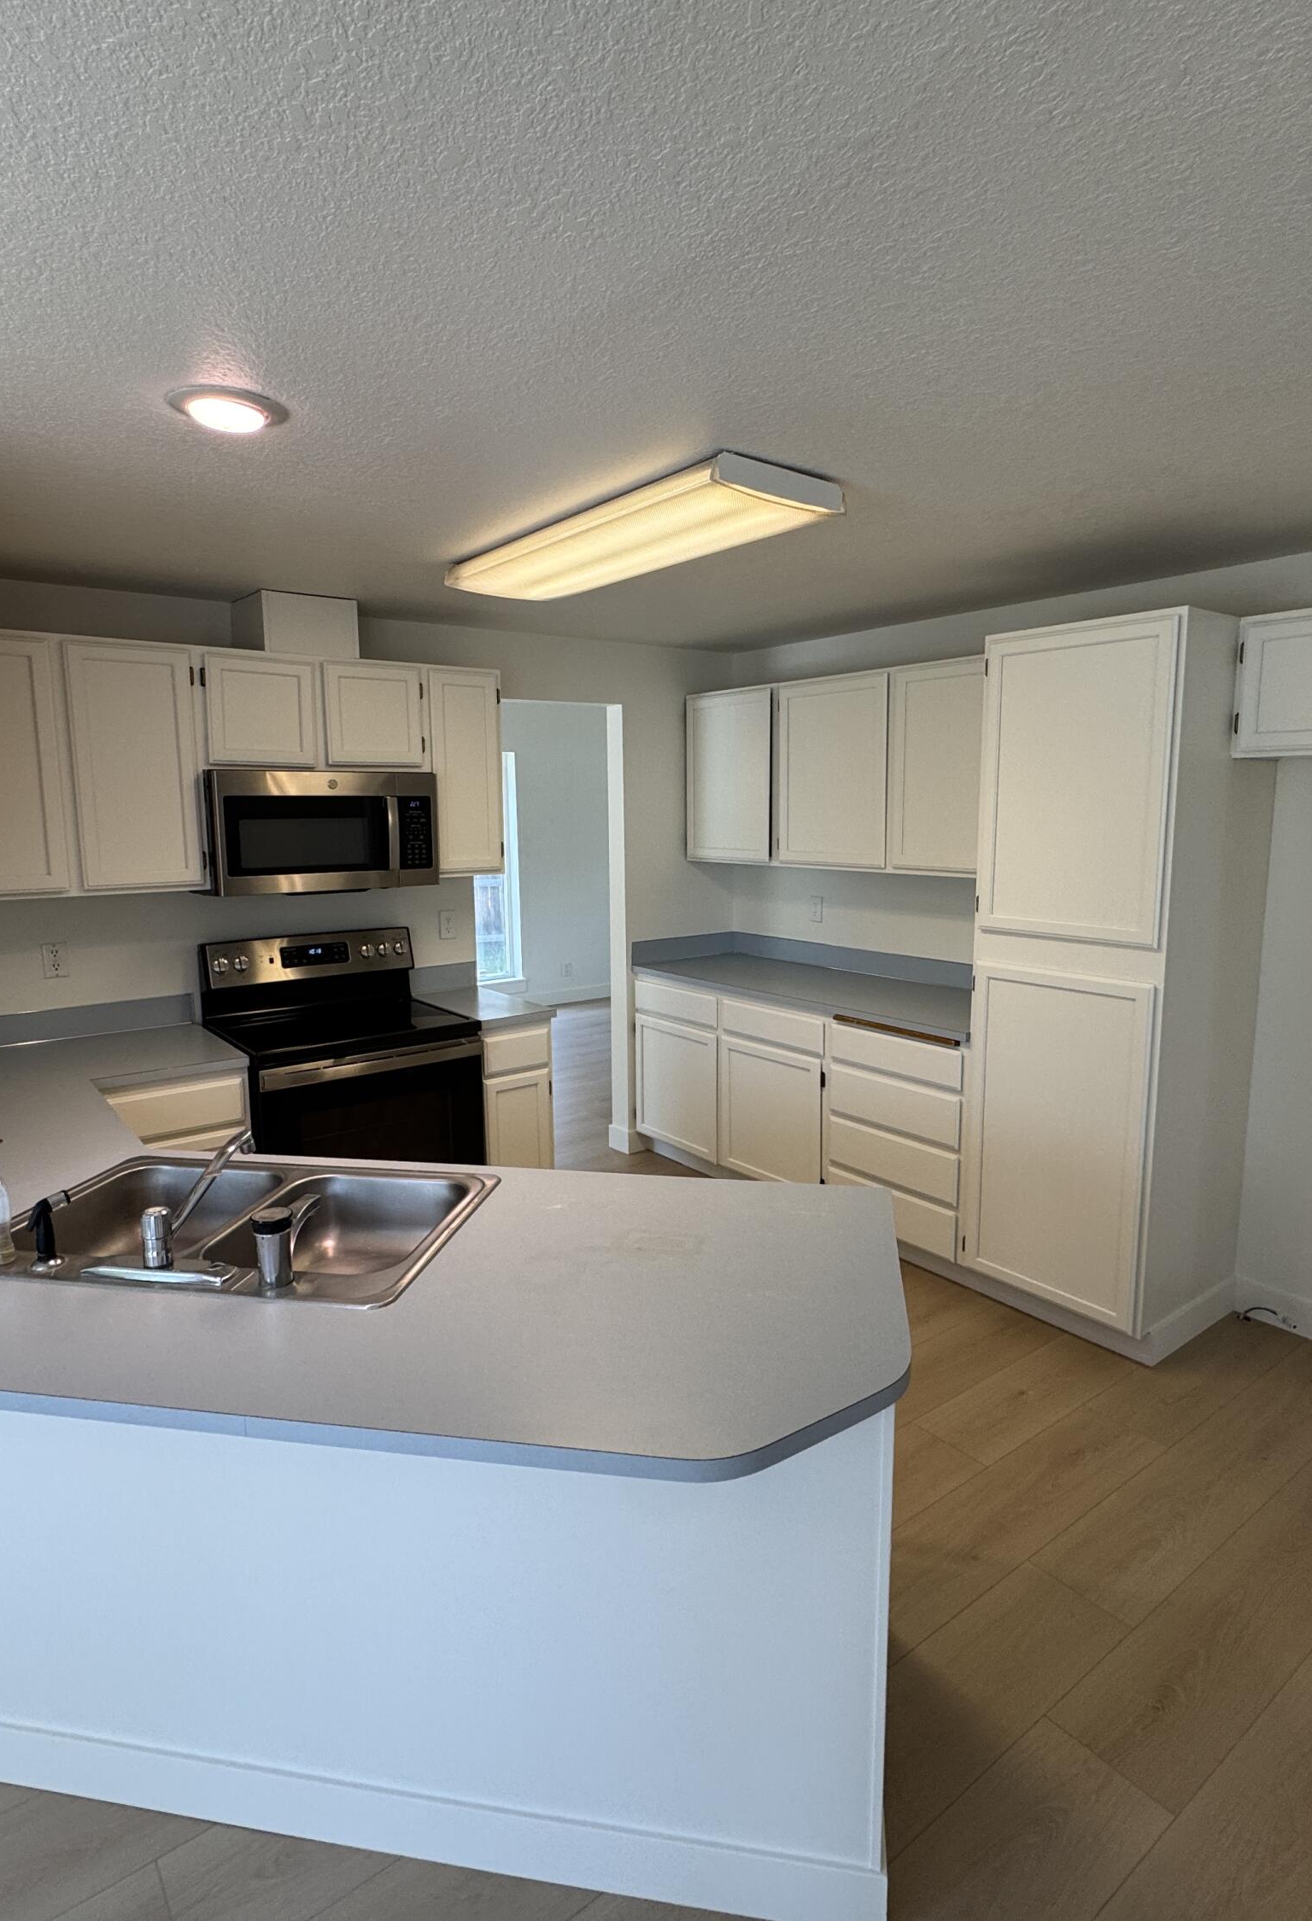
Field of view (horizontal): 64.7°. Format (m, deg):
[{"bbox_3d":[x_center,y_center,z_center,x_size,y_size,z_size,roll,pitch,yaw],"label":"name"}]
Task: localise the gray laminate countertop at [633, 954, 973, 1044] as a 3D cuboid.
[{"bbox_3d":[0.705,0.126,4.298,0.628,0.040,1.859,-7,11,-37],"label":"gray laminate countertop"}]

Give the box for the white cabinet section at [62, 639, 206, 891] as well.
[{"bbox_3d":[-1.670,-0.603,3.295,0.380,0.737,0.300,-7,11,-37],"label":"white cabinet section"}]

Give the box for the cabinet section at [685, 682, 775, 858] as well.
[{"bbox_3d":[0.433,-0.836,4.734,0.300,0.753,0.570,-7,11,-37],"label":"cabinet section"}]

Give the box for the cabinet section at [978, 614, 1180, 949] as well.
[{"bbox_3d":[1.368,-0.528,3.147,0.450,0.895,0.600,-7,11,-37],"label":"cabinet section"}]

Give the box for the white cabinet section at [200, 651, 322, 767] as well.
[{"bbox_3d":[-1.365,-0.828,3.501,0.375,0.357,0.300,-7,11,-37],"label":"white cabinet section"}]

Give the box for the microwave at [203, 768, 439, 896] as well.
[{"bbox_3d":[-1.205,-0.458,3.684,0.759,0.407,0.378,-7,11,-37],"label":"microwave"}]

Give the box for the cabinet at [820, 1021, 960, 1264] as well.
[{"bbox_3d":[1.076,0.597,3.891,0.616,0.784,0.650,-7,11,-37],"label":"cabinet"}]

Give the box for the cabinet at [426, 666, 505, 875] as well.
[{"bbox_3d":[-0.795,-0.714,3.993,0.304,0.756,0.330,-7,11,-37],"label":"cabinet"}]

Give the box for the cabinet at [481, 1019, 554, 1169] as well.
[{"bbox_3d":[-0.688,0.598,4.063,0.295,0.804,0.642,-7,11,-37],"label":"cabinet"}]

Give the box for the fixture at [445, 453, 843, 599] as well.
[{"bbox_3d":[-0.096,-1.076,2.688,0.383,0.072,1.220,-7,11,-37],"label":"fixture"}]

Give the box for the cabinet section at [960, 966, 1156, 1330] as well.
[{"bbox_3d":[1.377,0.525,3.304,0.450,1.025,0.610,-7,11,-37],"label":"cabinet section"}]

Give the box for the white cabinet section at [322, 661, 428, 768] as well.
[{"bbox_3d":[-1.061,-0.866,3.734,0.385,0.357,0.300,-7,11,-37],"label":"white cabinet section"}]

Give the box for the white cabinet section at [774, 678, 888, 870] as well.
[{"bbox_3d":[0.804,-0.765,4.259,0.300,0.753,0.615,-7,11,-37],"label":"white cabinet section"}]

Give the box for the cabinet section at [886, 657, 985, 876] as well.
[{"bbox_3d":[1.175,-0.695,3.786,0.300,0.753,0.585,-7,11,-37],"label":"cabinet section"}]

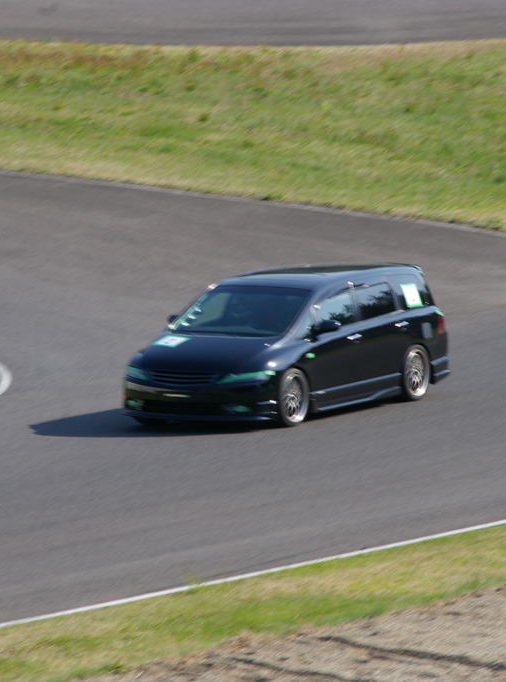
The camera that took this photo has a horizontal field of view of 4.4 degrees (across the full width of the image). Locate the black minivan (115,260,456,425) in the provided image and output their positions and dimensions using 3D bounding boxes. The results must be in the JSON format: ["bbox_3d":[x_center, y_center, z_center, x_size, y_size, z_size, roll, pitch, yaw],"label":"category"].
[{"bbox_3d":[0.335,0.025,70.800,1.840,1.500,4.800,1,6,28],"label":"black minivan"}]

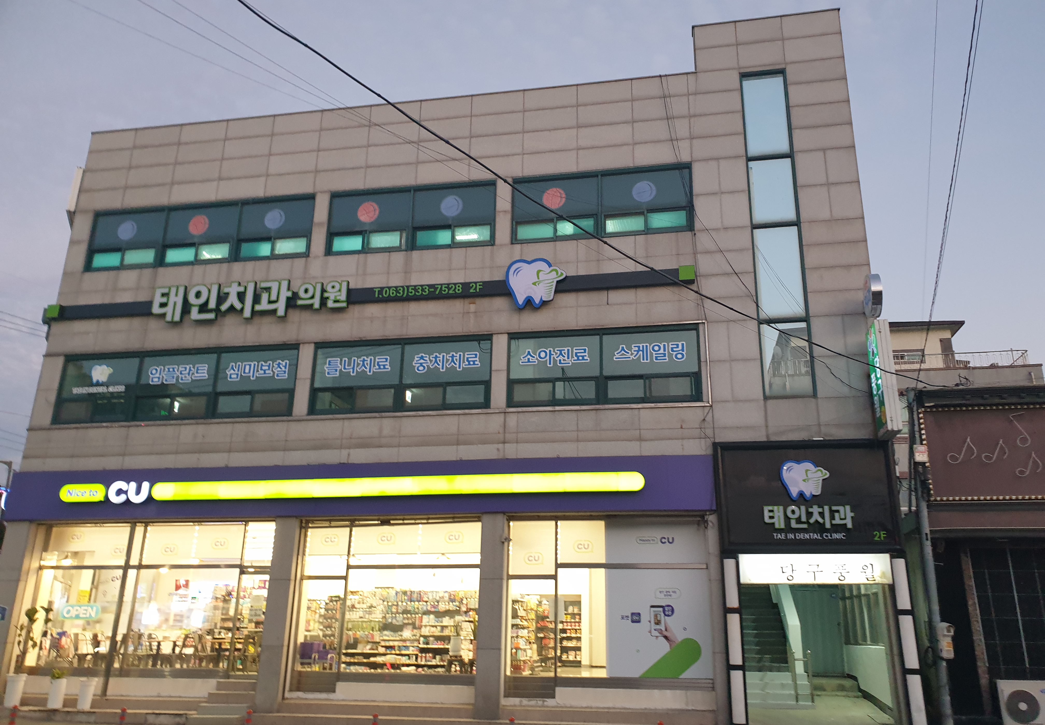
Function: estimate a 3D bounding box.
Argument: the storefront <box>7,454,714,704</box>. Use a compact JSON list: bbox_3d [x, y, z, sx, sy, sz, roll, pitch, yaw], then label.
[{"bbox_3d":[-3.457,3.908,14.299,13.727,4.031,0.550,-2,-18,10],"label":"storefront"}]

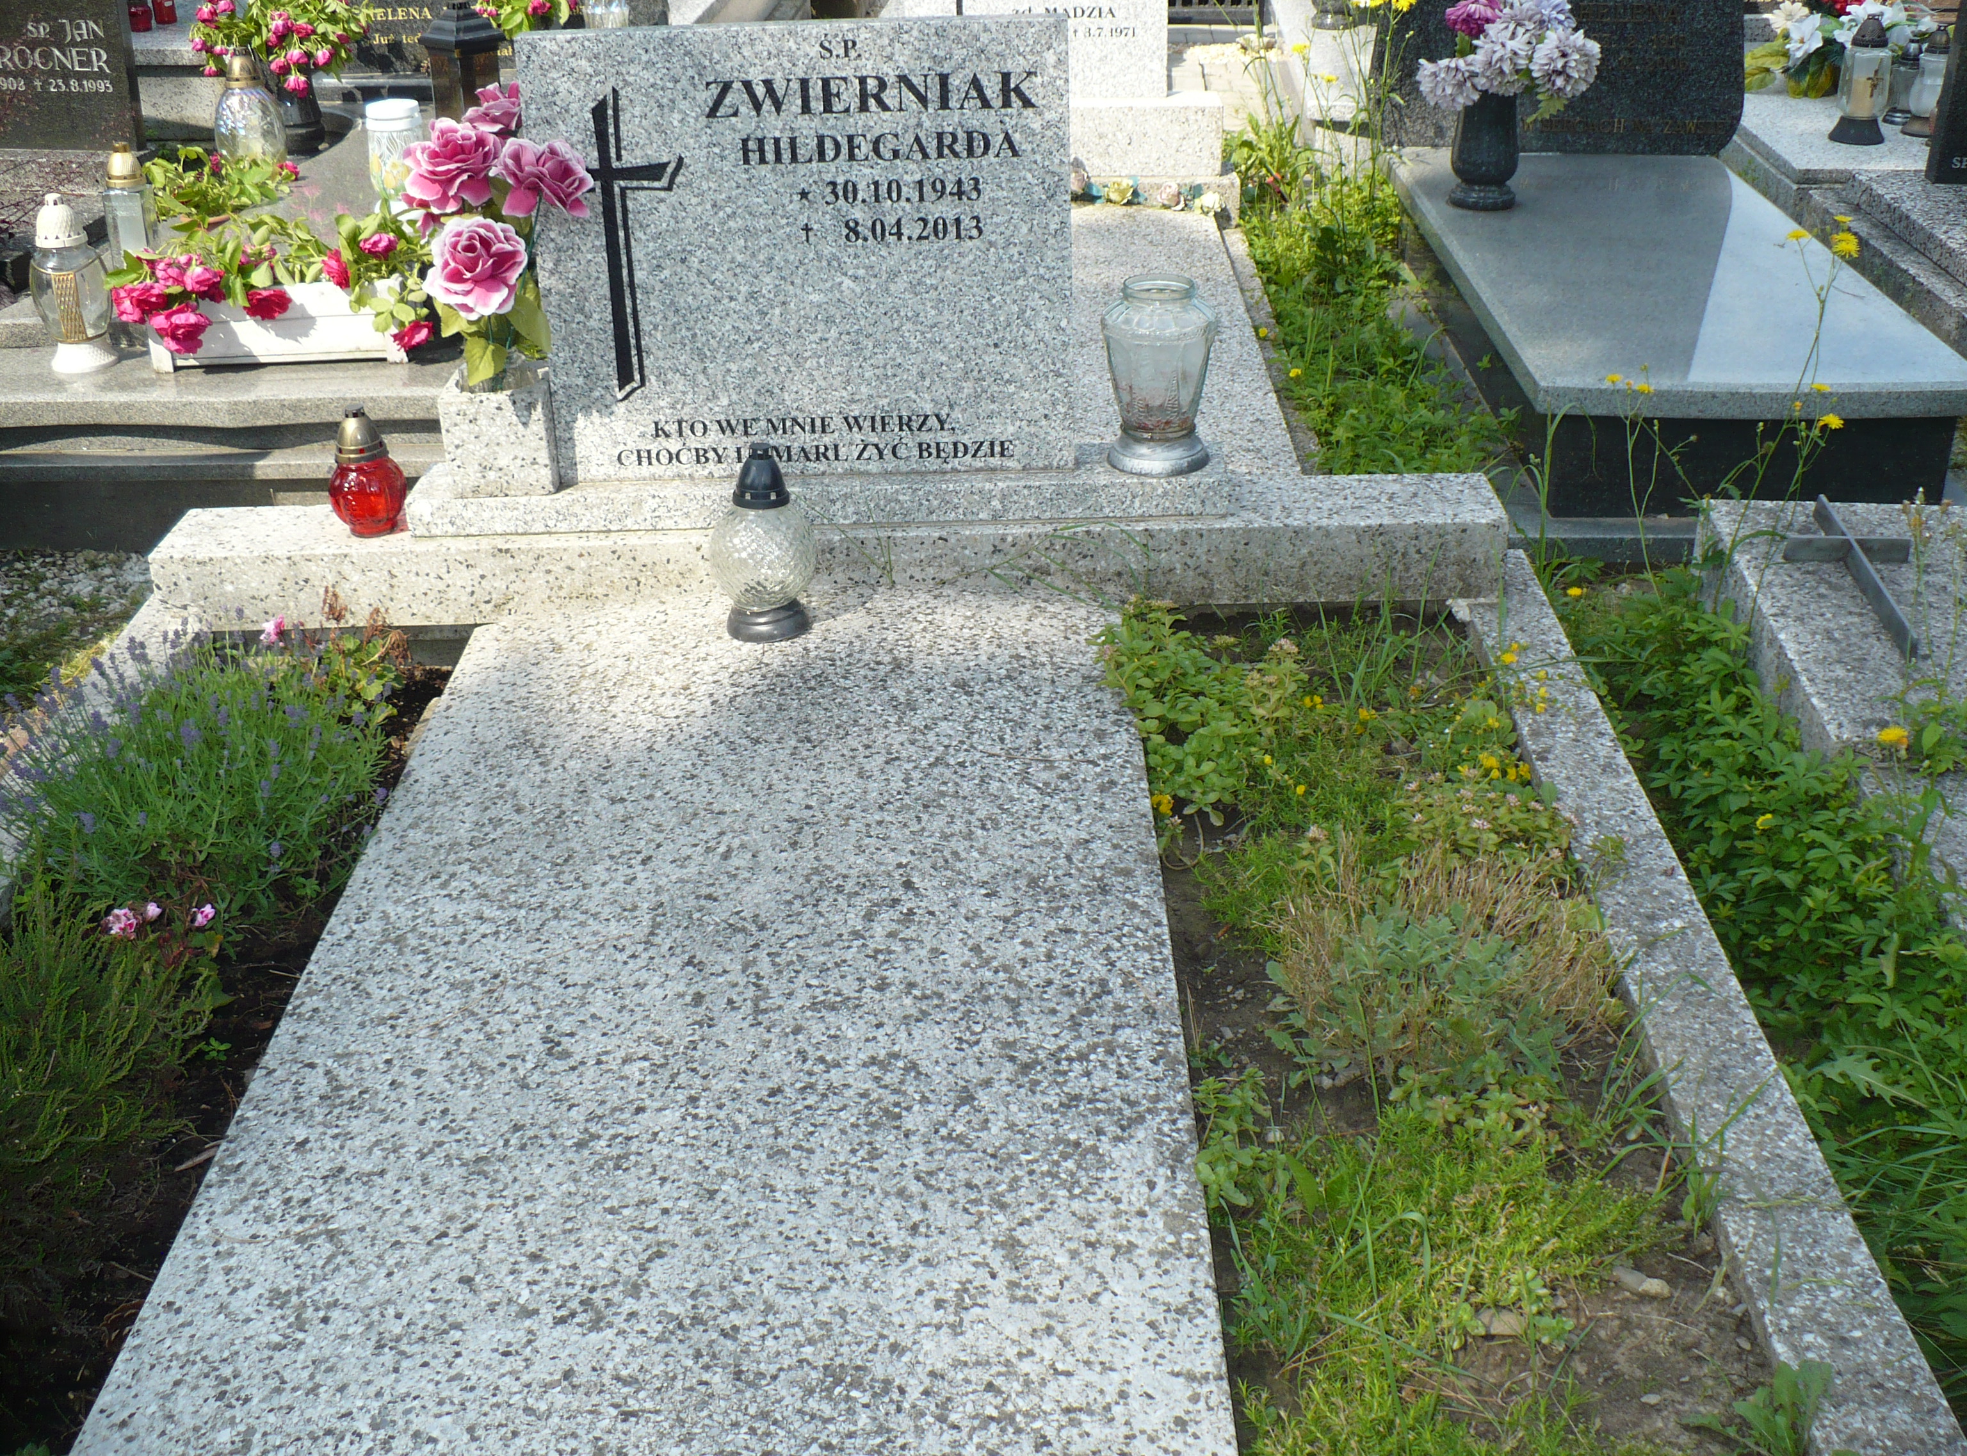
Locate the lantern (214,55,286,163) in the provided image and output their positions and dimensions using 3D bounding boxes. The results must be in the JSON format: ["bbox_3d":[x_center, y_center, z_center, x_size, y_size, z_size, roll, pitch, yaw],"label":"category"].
[{"bbox_3d":[-1.438,-1.197,4.089,0.136,0.212,0.136,-2,23,0],"label":"lantern"}]

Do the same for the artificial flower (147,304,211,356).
[{"bbox_3d":[-1.198,-0.594,3.130,0.090,0.075,0.085,-2,23,0],"label":"artificial flower"}]

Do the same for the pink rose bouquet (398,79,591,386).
[{"bbox_3d":[-0.574,-0.581,2.465,0.210,0.340,0.190,-2,23,0],"label":"pink rose bouquet"}]

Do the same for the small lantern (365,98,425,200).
[{"bbox_3d":[-1.107,-1.078,3.970,0.107,0.205,0.107,-8,27,-13],"label":"small lantern"}]

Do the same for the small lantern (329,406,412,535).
[{"bbox_3d":[-0.773,-0.322,2.617,0.096,0.150,0.096,-2,23,0],"label":"small lantern"}]

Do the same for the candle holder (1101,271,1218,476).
[{"bbox_3d":[0.218,-0.439,2.600,0.143,0.220,0.143,1,26,5],"label":"candle holder"}]

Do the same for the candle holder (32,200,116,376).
[{"bbox_3d":[-1.411,-0.689,3.239,0.122,0.250,0.122,-2,23,0],"label":"candle holder"}]

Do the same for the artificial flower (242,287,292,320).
[{"bbox_3d":[-1.074,-0.638,3.156,0.074,0.054,0.065,-2,23,0],"label":"artificial flower"}]

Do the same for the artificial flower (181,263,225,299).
[{"bbox_3d":[-1.277,-0.731,3.435,0.071,0.060,0.064,-10,28,-18],"label":"artificial flower"}]

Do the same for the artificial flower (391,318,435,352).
[{"bbox_3d":[-0.944,-0.649,3.478,0.070,0.058,0.062,-8,27,-14],"label":"artificial flower"}]

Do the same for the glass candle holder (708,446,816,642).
[{"bbox_3d":[-0.266,-0.224,2.546,0.132,0.226,0.132,-4,26,-6],"label":"glass candle holder"}]

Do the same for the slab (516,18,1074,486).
[{"bbox_3d":[-0.200,-0.535,2.391,0.600,0.497,0.065,-2,20,1],"label":"slab"}]

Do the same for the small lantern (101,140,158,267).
[{"bbox_3d":[-1.502,-0.912,3.707,0.092,0.235,0.092,-11,28,-19],"label":"small lantern"}]

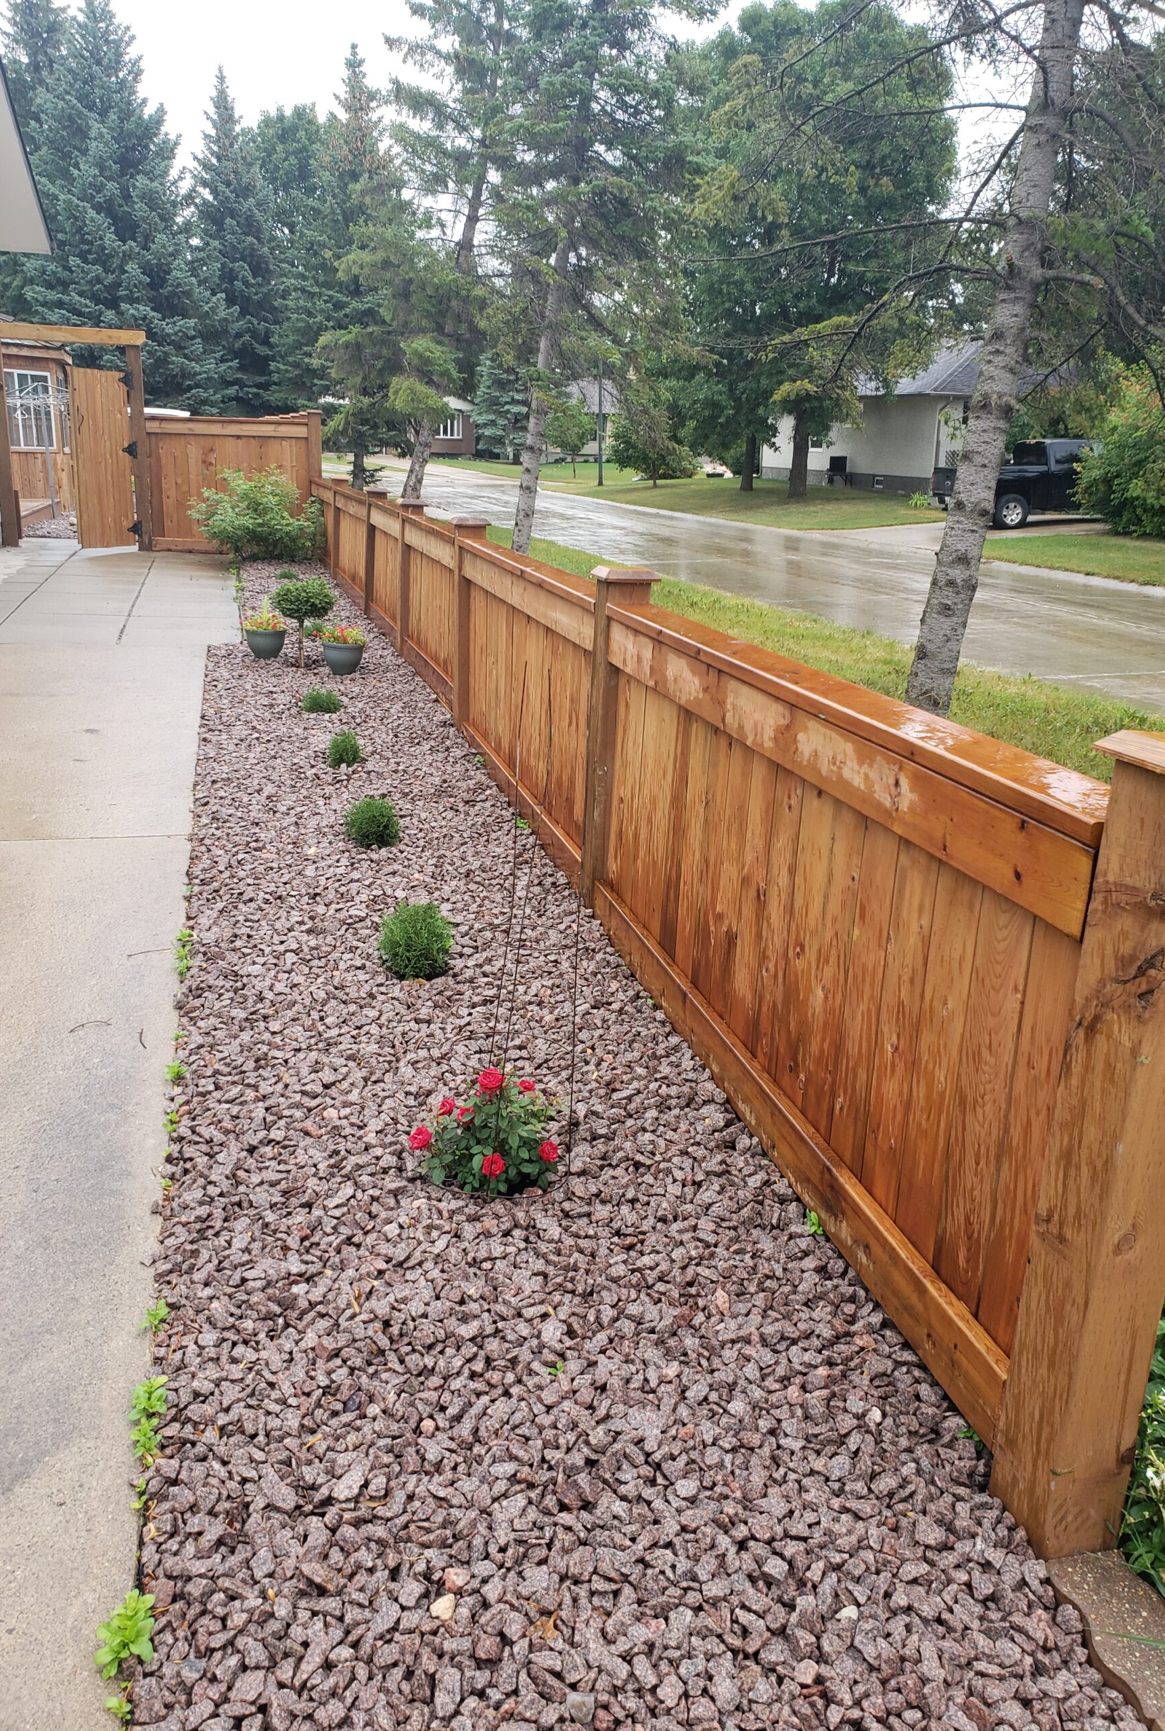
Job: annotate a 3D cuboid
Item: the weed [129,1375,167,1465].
[{"bbox_3d":[-0.632,0.801,1.891,0.055,0.065,0.120,-2,18,-15],"label":"weed"}]

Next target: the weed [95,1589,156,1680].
[{"bbox_3d":[-0.543,0.909,1.541,0.066,0.080,0.080,-2,18,-15],"label":"weed"}]

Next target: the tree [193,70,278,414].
[{"bbox_3d":[-8.769,-14.262,32.061,3.000,9.389,3.000,-2,18,-15],"label":"tree"}]

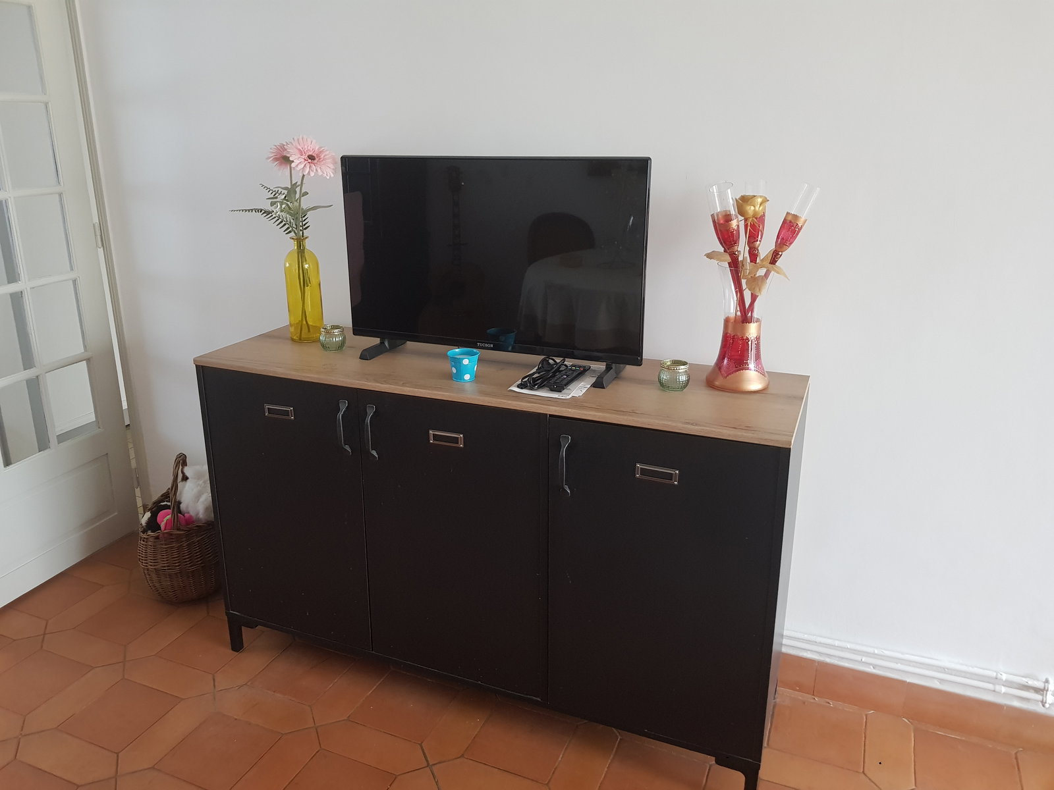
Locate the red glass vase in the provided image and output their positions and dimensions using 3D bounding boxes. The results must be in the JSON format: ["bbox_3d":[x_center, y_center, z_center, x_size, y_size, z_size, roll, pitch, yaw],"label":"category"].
[{"bbox_3d":[0.453,-0.146,1.664,0.134,0.254,0.134,8,19,22],"label":"red glass vase"}]

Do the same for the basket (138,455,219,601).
[{"bbox_3d":[-1.011,0.384,2.359,0.280,0.430,0.280,-8,19,-24],"label":"basket"}]

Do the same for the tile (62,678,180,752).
[{"bbox_3d":[-0.986,0.781,1.926,0.200,0.016,0.200,8,19,22],"label":"tile"}]

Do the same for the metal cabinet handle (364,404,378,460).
[{"bbox_3d":[-0.342,0.087,1.719,0.019,0.127,0.027,8,19,22],"label":"metal cabinet handle"}]

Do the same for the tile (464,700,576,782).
[{"bbox_3d":[-0.013,0.811,1.844,0.200,0.016,0.200,8,19,22],"label":"tile"}]

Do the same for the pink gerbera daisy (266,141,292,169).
[{"bbox_3d":[-0.621,-0.610,2.019,0.065,0.085,0.090,17,24,42],"label":"pink gerbera daisy"}]

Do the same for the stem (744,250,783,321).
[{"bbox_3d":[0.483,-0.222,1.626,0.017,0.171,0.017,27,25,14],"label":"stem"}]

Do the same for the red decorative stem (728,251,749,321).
[{"bbox_3d":[0.446,-0.227,1.665,0.019,0.166,0.019,-6,25,25],"label":"red decorative stem"}]

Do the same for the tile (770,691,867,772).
[{"bbox_3d":[0.690,0.801,1.879,0.200,0.016,0.200,8,19,22],"label":"tile"}]

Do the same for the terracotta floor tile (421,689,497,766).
[{"bbox_3d":[-0.154,0.774,1.871,0.105,0.012,0.303,8,19,22],"label":"terracotta floor tile"}]

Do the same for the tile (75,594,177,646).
[{"bbox_3d":[-1.162,0.657,2.309,0.200,0.016,0.200,8,19,22],"label":"tile"}]

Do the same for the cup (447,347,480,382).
[{"bbox_3d":[-0.140,-0.063,1.738,0.073,0.059,0.073,0,18,0],"label":"cup"}]

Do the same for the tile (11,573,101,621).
[{"bbox_3d":[-1.446,0.620,2.422,0.200,0.016,0.200,8,19,22],"label":"tile"}]

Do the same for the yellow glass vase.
[{"bbox_3d":[-0.574,-0.271,2.027,0.086,0.263,0.086,8,19,22],"label":"yellow glass vase"}]

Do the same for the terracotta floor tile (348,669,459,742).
[{"bbox_3d":[-0.296,0.773,1.958,0.200,0.016,0.200,8,19,22],"label":"terracotta floor tile"}]

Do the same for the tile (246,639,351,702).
[{"bbox_3d":[-0.589,0.734,2.075,0.200,0.016,0.200,8,19,22],"label":"tile"}]

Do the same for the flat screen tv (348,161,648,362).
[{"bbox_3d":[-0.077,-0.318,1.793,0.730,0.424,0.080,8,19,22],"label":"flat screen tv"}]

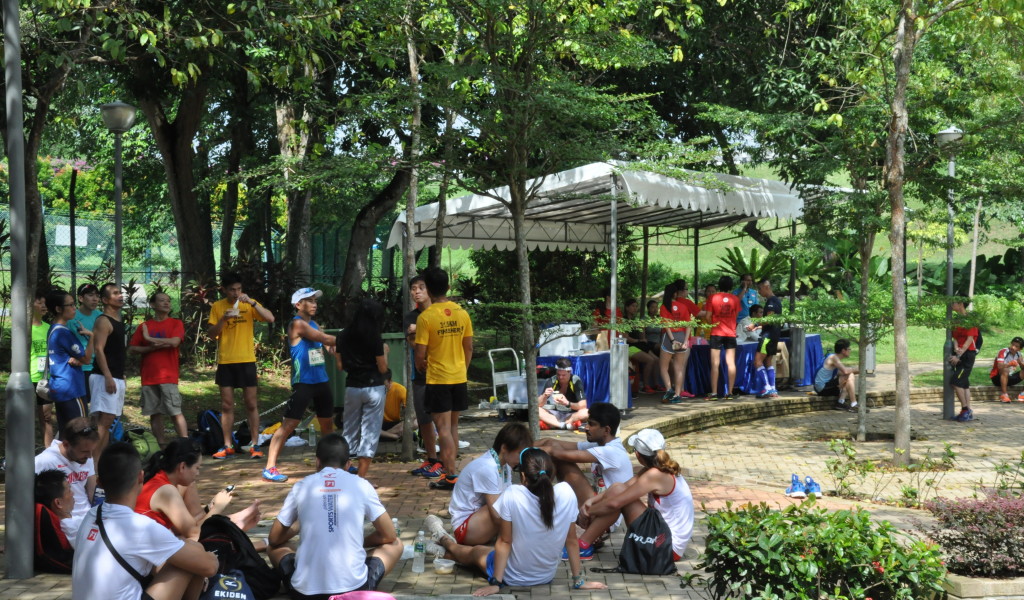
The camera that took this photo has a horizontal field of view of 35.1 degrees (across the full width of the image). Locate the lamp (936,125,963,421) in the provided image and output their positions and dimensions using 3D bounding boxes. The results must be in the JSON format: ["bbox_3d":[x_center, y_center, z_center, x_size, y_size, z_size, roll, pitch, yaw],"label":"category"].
[{"bbox_3d":[5.870,-0.365,21.700,0.360,3.950,0.360,0,0,0],"label":"lamp"}]

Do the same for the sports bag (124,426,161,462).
[{"bbox_3d":[-3.160,1.260,13.900,0.340,0.340,0.280,1,0,-12],"label":"sports bag"}]

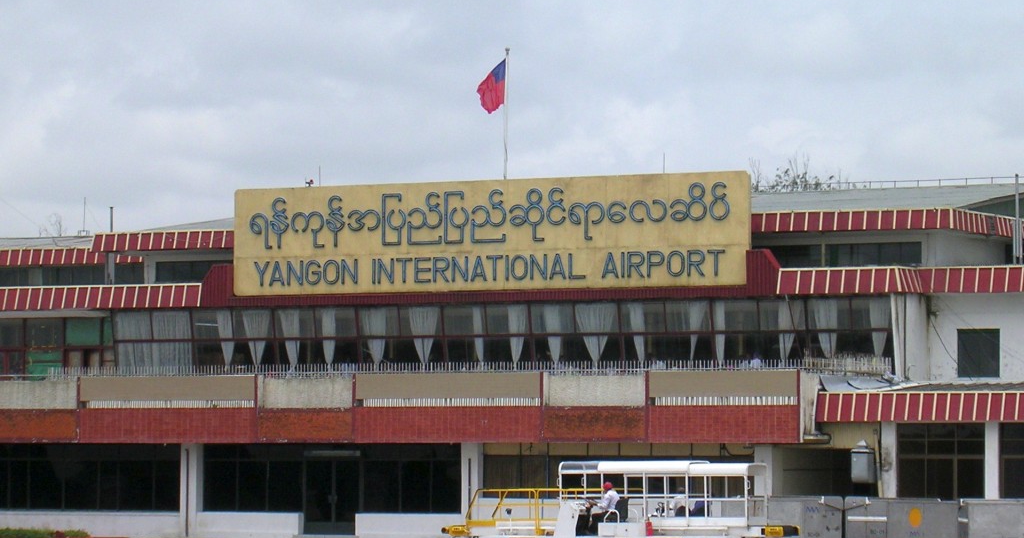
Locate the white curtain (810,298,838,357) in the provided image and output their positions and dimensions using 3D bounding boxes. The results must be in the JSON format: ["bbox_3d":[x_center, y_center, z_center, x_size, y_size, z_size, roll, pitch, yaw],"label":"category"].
[{"bbox_3d":[9.063,1.696,98.657,0.788,1.740,0.180,-1,-3,25],"label":"white curtain"}]

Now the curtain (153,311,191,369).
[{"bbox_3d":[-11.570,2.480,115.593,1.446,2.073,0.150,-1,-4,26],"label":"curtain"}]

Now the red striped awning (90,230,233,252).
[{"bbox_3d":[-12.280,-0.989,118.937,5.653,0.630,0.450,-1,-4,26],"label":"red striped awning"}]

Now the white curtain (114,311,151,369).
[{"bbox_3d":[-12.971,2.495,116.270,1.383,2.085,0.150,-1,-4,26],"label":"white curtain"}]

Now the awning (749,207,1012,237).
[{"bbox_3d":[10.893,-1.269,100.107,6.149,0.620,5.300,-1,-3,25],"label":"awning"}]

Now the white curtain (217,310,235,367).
[{"bbox_3d":[-9.034,2.192,107.275,0.575,1.829,0.180,-1,-3,25],"label":"white curtain"}]

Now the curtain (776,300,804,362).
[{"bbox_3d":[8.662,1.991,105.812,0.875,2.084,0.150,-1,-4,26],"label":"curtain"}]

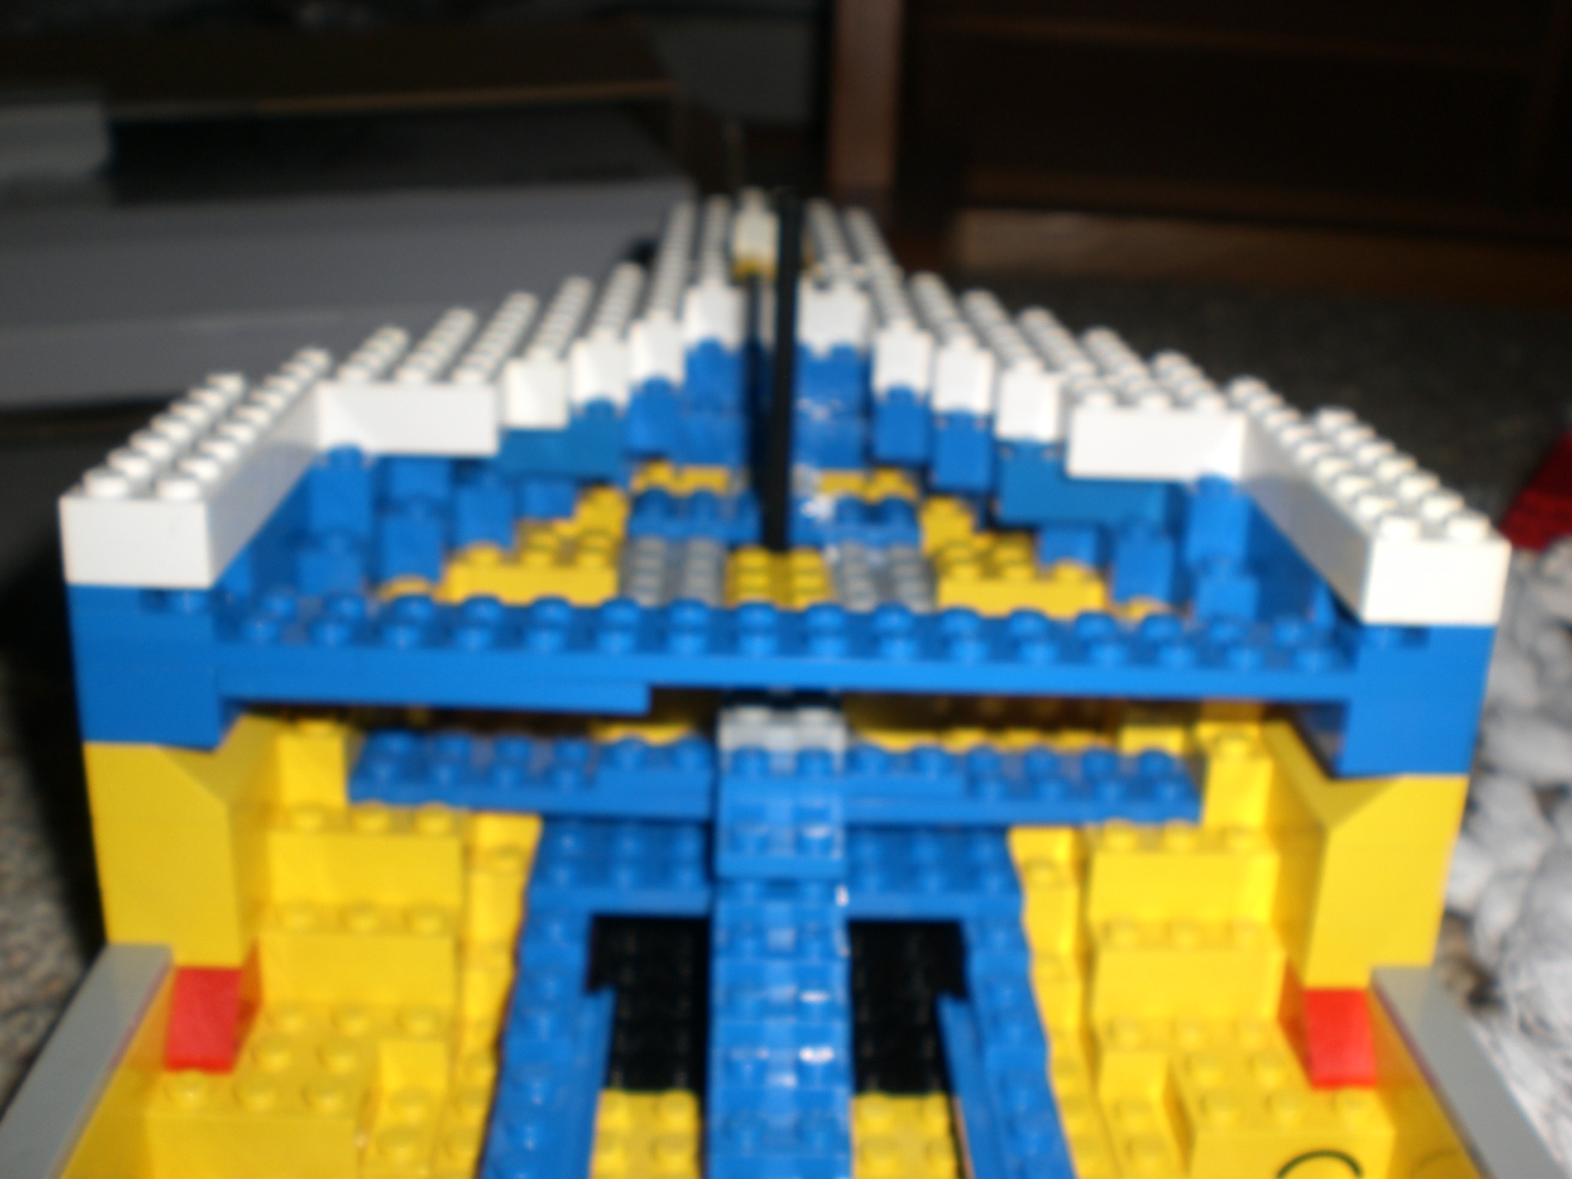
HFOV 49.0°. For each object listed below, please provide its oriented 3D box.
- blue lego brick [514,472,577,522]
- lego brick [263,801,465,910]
[{"bbox_3d":[-0.038,-0.019,0.280,0.008,0.011,0.013,2,20,-2],"label":"blue lego brick"},{"bbox_3d":[-0.053,0.033,0.224,0.024,0.011,0.010,2,20,-2],"label":"lego brick"}]

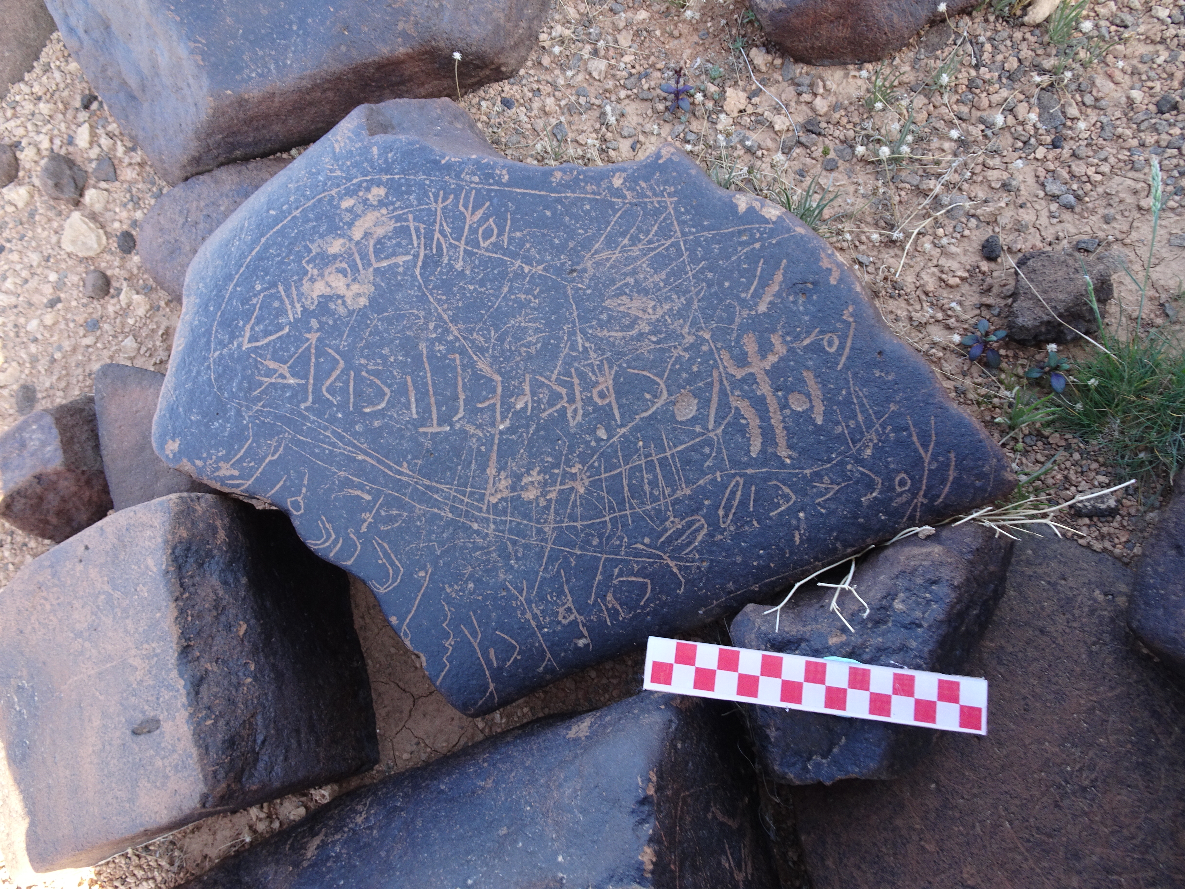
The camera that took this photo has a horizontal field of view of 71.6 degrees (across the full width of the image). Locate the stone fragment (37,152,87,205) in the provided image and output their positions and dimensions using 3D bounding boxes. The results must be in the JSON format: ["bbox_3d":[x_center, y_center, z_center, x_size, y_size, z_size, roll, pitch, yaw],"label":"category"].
[{"bbox_3d":[-0.367,-0.184,0.571,0.034,0.024,0.031,20,74,8],"label":"stone fragment"}]

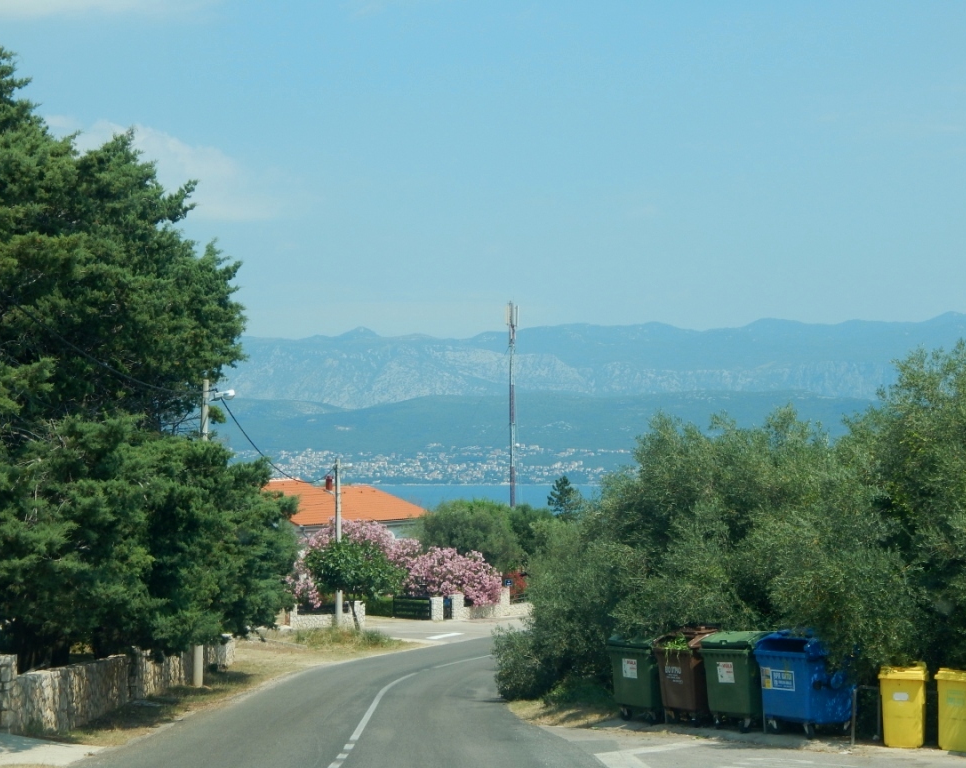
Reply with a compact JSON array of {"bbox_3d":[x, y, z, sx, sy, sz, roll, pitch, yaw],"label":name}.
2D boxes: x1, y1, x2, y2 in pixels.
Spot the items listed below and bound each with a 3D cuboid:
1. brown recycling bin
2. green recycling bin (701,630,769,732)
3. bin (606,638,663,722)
[{"bbox_3d":[3.565,4.880,29.745,1.080,1.480,1.330,4,-8,-27],"label":"brown recycling bin"},{"bbox_3d":[4.216,4.734,28.558,1.080,1.460,1.330,5,-8,-32],"label":"green recycling bin"},{"bbox_3d":[2.901,5.066,31.018,1.080,1.440,1.330,5,-8,-32],"label":"bin"}]

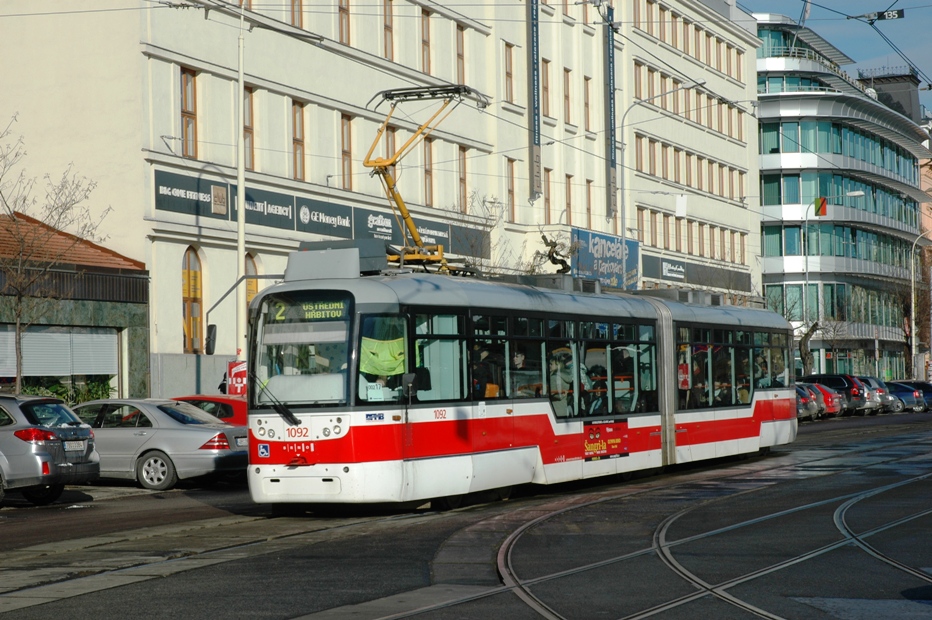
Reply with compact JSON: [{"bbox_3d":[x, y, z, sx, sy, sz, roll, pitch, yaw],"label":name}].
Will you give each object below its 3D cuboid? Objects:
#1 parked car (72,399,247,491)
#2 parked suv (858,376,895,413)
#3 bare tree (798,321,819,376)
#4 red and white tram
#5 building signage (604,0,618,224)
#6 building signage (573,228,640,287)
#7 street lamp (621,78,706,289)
[{"bbox_3d":[-5.832,2.217,33.465,5.050,1.440,1.860,-2,-2,23],"label":"parked car"},{"bbox_3d":[17.567,4.055,95.374,4.600,1.680,1.880,-2,-2,27],"label":"parked suv"},{"bbox_3d":[17.134,2.805,101.020,1.100,4.600,1.100,-2,-2,21],"label":"bare tree"},{"bbox_3d":[2.203,1.282,37.339,2.500,3.500,22.600,-2,-2,23],"label":"red and white tram"},{"bbox_3d":[6.799,-9.279,93.806,0.200,9.664,0.950,-2,-2,22],"label":"building signage"},{"bbox_3d":[6.197,-2.112,88.969,0.150,2.340,10.096,-2,-2,22],"label":"building signage"},{"bbox_3d":[6.621,-1.751,68.431,2.900,11.700,0.350,-2,-2,22],"label":"street lamp"}]

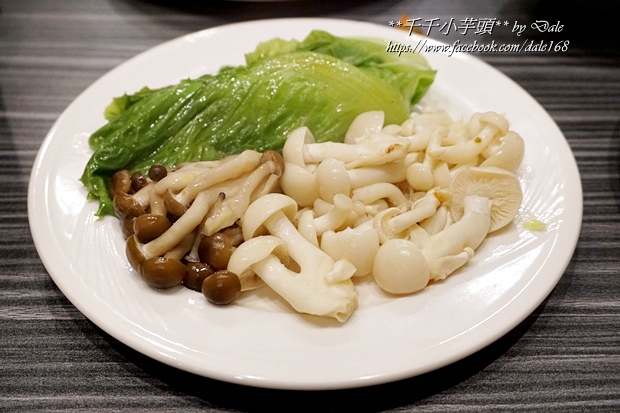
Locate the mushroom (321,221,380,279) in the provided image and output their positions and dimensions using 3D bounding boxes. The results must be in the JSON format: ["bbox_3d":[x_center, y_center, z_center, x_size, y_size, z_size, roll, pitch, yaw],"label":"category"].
[{"bbox_3d":[0.016,0.017,0.277,0.024,0.019,0.021,0,45,0],"label":"mushroom"}]

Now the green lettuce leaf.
[{"bbox_3d":[-0.024,-0.050,0.335,0.175,0.035,0.080,-20,48,-18],"label":"green lettuce leaf"}]

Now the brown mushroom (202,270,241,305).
[{"bbox_3d":[-0.034,0.031,0.267,0.015,0.013,0.015,0,45,0],"label":"brown mushroom"}]

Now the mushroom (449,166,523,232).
[{"bbox_3d":[0.074,-0.003,0.291,0.030,0.029,0.014,4,19,17],"label":"mushroom"}]

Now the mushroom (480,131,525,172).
[{"bbox_3d":[0.087,-0.025,0.311,0.020,0.017,0.019,-12,46,-11],"label":"mushroom"}]

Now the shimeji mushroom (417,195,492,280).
[{"bbox_3d":[0.059,0.013,0.281,0.021,0.016,0.038,29,62,26],"label":"shimeji mushroom"}]

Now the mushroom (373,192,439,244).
[{"bbox_3d":[0.039,0.004,0.281,0.029,0.015,0.015,-30,52,-21],"label":"mushroom"}]

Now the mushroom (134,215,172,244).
[{"bbox_3d":[-0.063,0.009,0.276,0.016,0.013,0.013,0,45,0],"label":"mushroom"}]

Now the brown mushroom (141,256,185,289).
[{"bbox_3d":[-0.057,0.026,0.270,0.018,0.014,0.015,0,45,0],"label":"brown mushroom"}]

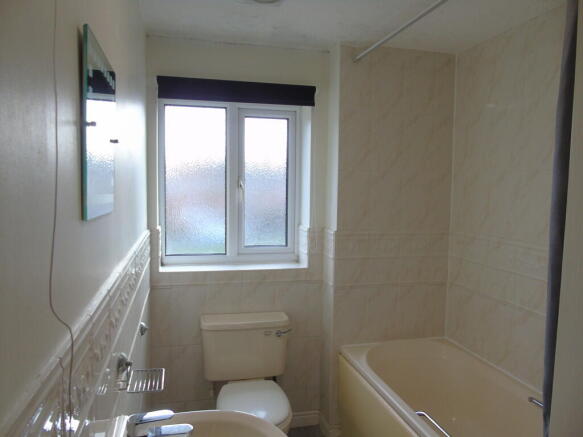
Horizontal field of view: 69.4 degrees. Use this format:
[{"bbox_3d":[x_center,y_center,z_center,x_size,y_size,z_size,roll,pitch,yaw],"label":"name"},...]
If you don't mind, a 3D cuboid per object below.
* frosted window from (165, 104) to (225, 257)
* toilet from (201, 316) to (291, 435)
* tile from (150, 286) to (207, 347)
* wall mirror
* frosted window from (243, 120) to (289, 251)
[{"bbox_3d":[-0.577,-0.223,2.561,0.366,0.904,0.030,0,4,-13],"label":"frosted window"},{"bbox_3d":[-0.217,0.953,2.162,0.478,0.745,0.690,0,4,-13],"label":"toilet"},{"bbox_3d":[-0.642,0.555,2.406,0.306,0.347,0.010,0,4,-13],"label":"tile"},{"bbox_3d":[-0.398,-0.176,0.876,0.015,0.339,0.333,0,4,-15],"label":"wall mirror"},{"bbox_3d":[-0.161,-0.223,2.654,0.290,0.812,0.030,0,4,-13],"label":"frosted window"}]

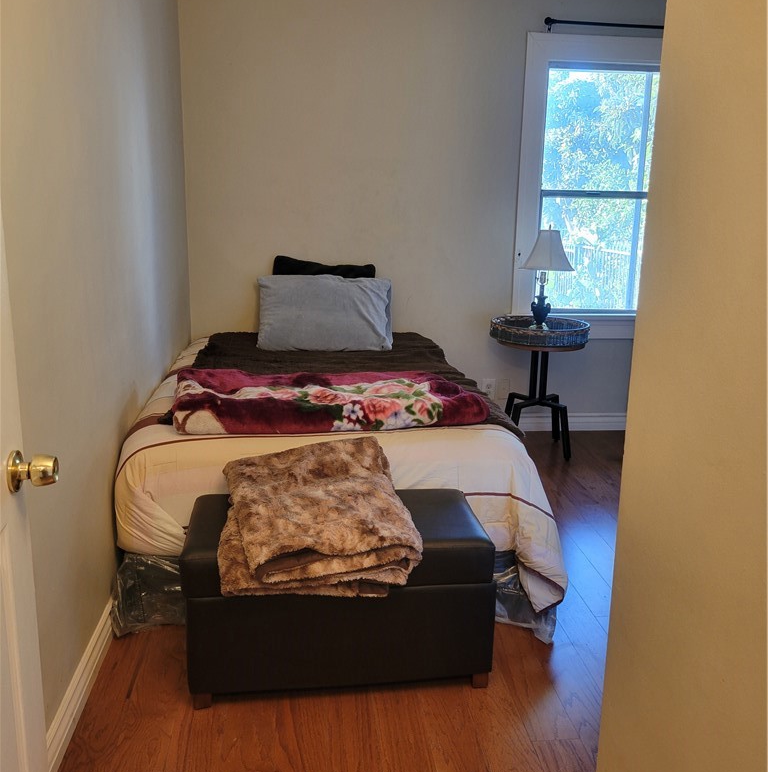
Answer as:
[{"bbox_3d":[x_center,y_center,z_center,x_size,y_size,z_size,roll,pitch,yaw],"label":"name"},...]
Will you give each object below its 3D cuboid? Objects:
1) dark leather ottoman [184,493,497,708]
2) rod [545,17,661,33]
[{"bbox_3d":[-0.129,0.572,2.173,0.800,0.430,0.420,-1,13,-8],"label":"dark leather ottoman"},{"bbox_3d":[1.377,-1.889,4.067,1.050,0.050,0.070,0,13,-6],"label":"rod"}]

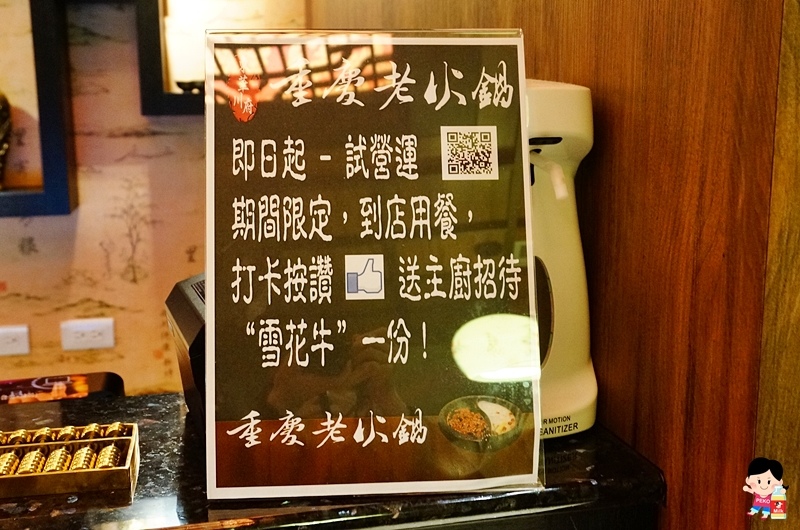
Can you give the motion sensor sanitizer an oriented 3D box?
[{"bbox_3d":[0.091,-0.014,0.643,0.112,0.266,0.125,-2,9,-13],"label":"motion sensor sanitizer"}]

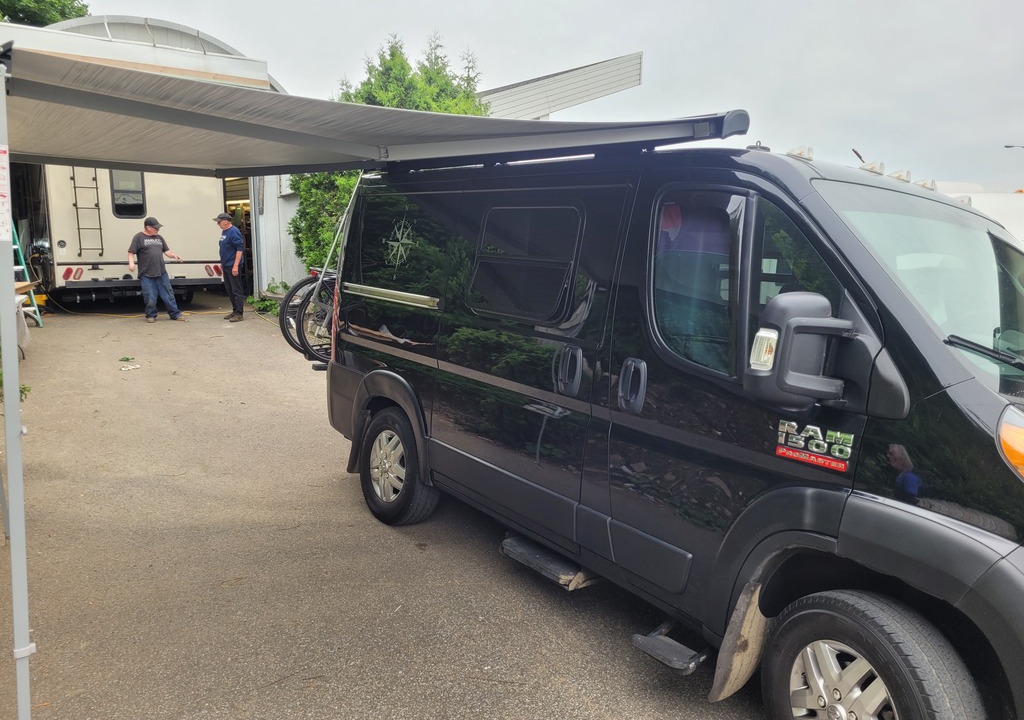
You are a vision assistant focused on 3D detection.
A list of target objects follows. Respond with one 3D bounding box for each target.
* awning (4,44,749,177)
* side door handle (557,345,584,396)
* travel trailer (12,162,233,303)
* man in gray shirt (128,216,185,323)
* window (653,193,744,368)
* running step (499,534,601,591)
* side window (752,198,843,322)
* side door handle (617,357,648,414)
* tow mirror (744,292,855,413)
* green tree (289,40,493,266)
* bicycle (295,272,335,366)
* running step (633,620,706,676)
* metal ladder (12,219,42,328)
[{"bbox_3d":[-0.845,-0.853,3.018,2.200,0.200,2.650,-6,12,-36],"label":"awning"},{"bbox_3d":[0.244,0.046,3.234,0.055,0.207,0.127,-6,12,-36],"label":"side door handle"},{"bbox_3d":[-8.229,-2.744,15.437,2.580,3.300,6.800,-6,12,-37],"label":"travel trailer"},{"bbox_3d":[-5.840,-1.483,12.600,0.820,1.720,0.480,-7,13,-42],"label":"man in gray shirt"},{"bbox_3d":[0.669,-0.302,2.803,0.050,0.640,0.420,3,7,-38],"label":"window"},{"bbox_3d":[0.164,0.953,3.637,0.200,0.080,0.510,-6,12,-37],"label":"running step"},{"bbox_3d":[0.901,-0.256,2.450,0.060,0.510,0.340,1,8,-37],"label":"side window"},{"bbox_3d":[0.462,0.098,2.947,0.055,0.207,0.127,-6,12,-36],"label":"side door handle"},{"bbox_3d":[0.846,-0.025,2.262,0.300,0.320,0.150,-6,12,-37],"label":"tow mirror"},{"bbox_3d":[-2.442,-3.566,15.087,3.300,5.358,2.900,-6,12,-37],"label":"green tree"},{"bbox_3d":[-0.869,-0.515,6.129,1.750,1.050,0.600,-6,12,-36],"label":"bicycle"},{"bbox_3d":[0.619,1.110,2.996,0.170,0.085,0.260,-6,12,-37],"label":"running step"},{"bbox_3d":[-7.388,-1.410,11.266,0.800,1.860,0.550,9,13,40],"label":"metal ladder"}]

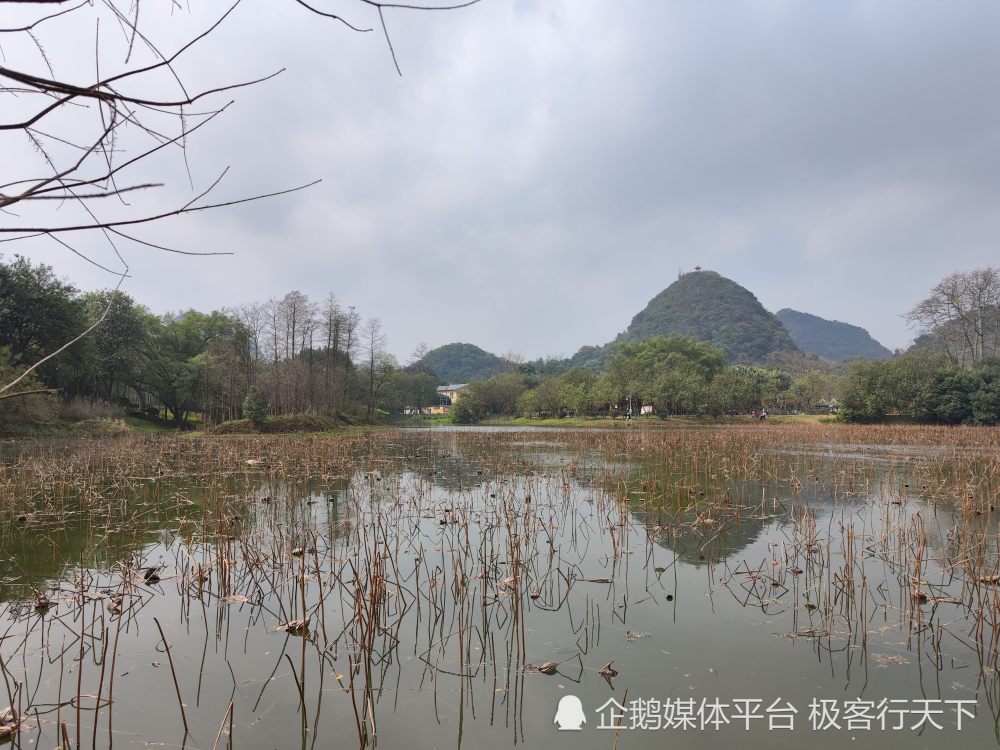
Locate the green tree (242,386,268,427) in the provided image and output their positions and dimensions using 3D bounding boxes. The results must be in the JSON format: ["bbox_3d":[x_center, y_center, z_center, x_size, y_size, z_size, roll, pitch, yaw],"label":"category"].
[{"bbox_3d":[-18.338,2.400,52.000,1.950,3.100,1.950,1,-3,-19],"label":"green tree"}]

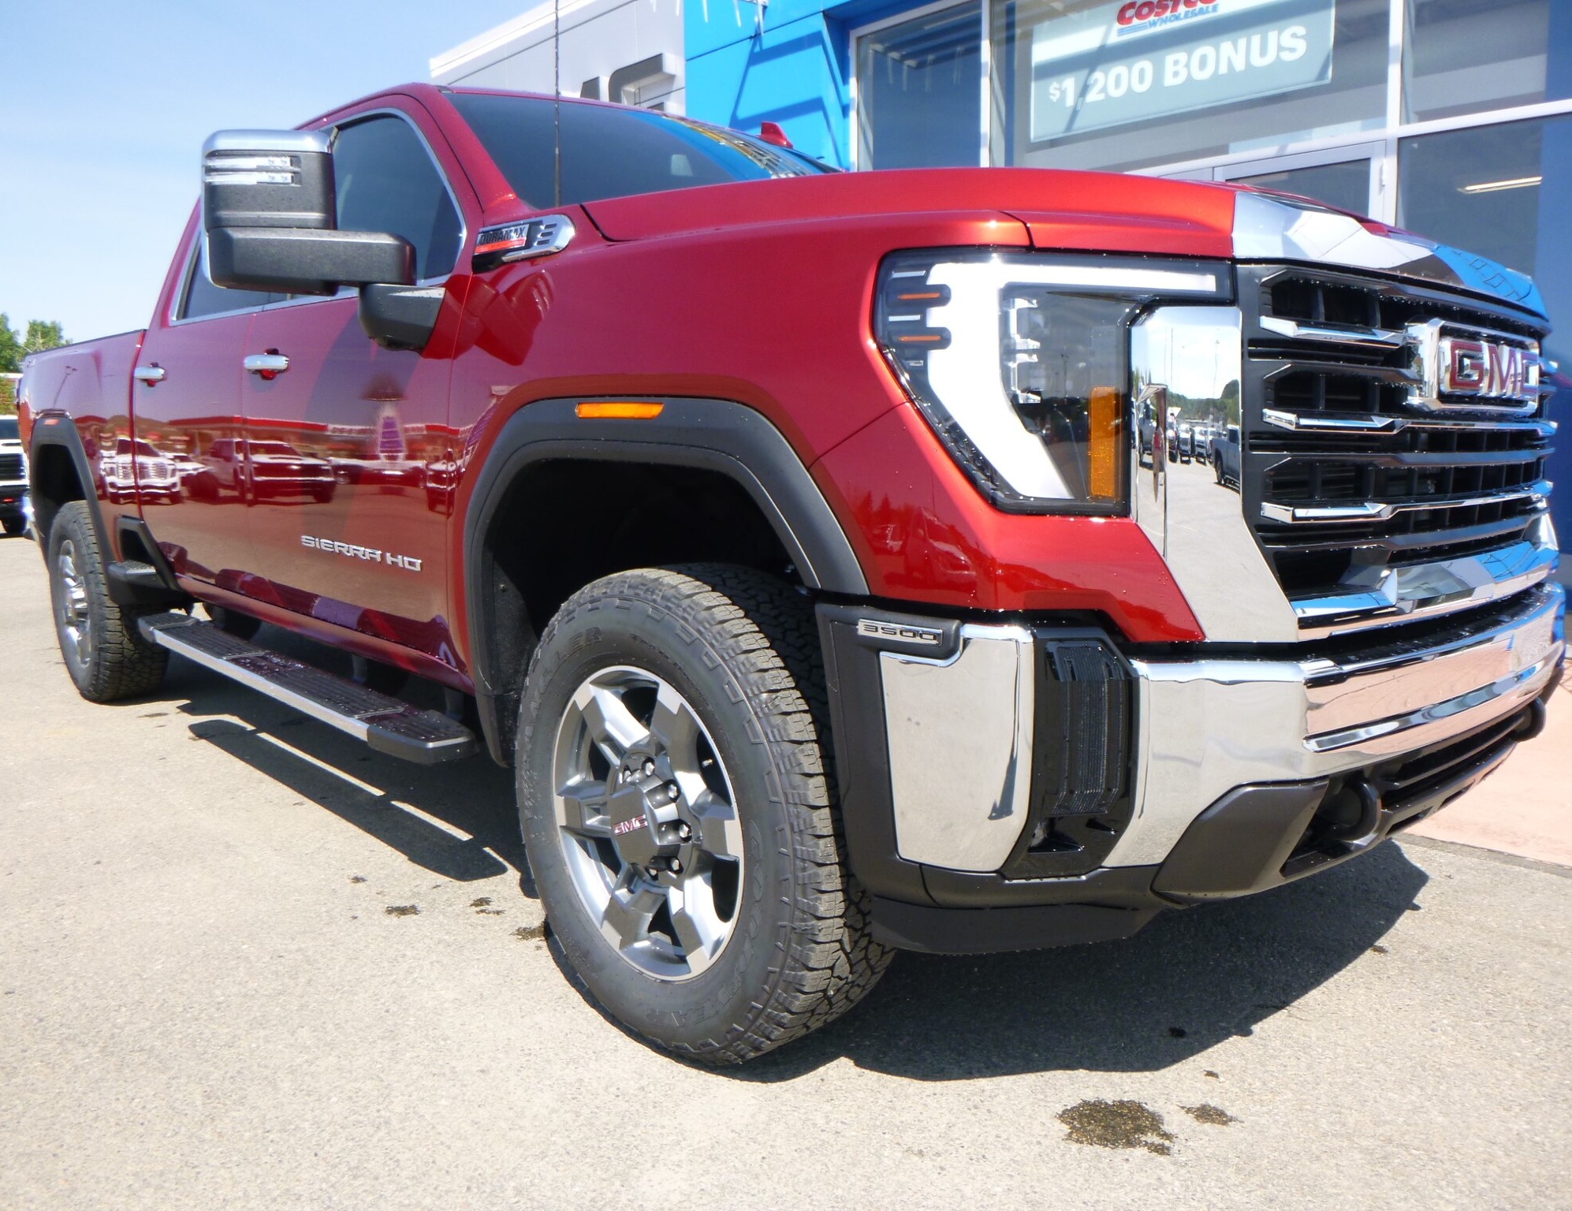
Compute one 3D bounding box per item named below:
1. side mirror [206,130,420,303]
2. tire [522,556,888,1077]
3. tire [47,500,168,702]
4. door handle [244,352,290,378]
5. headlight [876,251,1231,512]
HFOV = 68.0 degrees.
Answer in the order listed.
[{"bbox_3d":[-0.904,-0.721,2.204,0.348,0.298,0.192,-9,11,-40],"label":"side mirror"},{"bbox_3d":[-0.155,0.361,2.104,0.278,0.858,0.858,-9,12,-42],"label":"tire"},{"bbox_3d":[-2.954,-0.023,5.069,0.283,0.858,0.858,-9,11,-40],"label":"tire"},{"bbox_3d":[-1.323,-0.615,2.957,0.061,0.045,0.242,-9,11,-40],"label":"door handle"},{"bbox_3d":[0.343,-0.284,1.499,0.394,0.318,0.283,-9,11,-40],"label":"headlight"}]

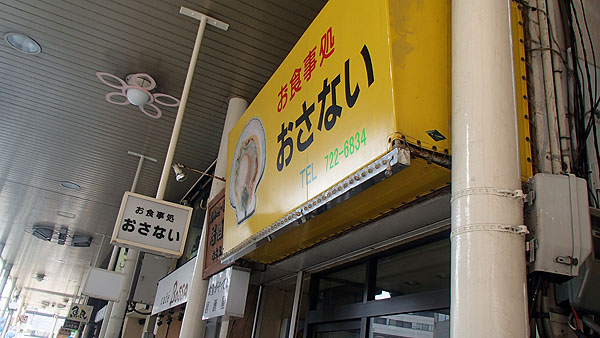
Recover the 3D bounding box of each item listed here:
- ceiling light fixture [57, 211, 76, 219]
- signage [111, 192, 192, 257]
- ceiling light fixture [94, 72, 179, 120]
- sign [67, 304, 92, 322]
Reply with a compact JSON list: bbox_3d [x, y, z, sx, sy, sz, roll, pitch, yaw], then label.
[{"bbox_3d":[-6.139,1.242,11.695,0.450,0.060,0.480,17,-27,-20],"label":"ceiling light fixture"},{"bbox_3d":[-1.240,0.489,3.765,0.570,0.440,0.110,17,-27,-20],"label":"signage"},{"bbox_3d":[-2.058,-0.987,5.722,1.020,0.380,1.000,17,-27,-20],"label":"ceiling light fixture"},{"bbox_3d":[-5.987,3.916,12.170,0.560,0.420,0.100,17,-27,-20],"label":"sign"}]

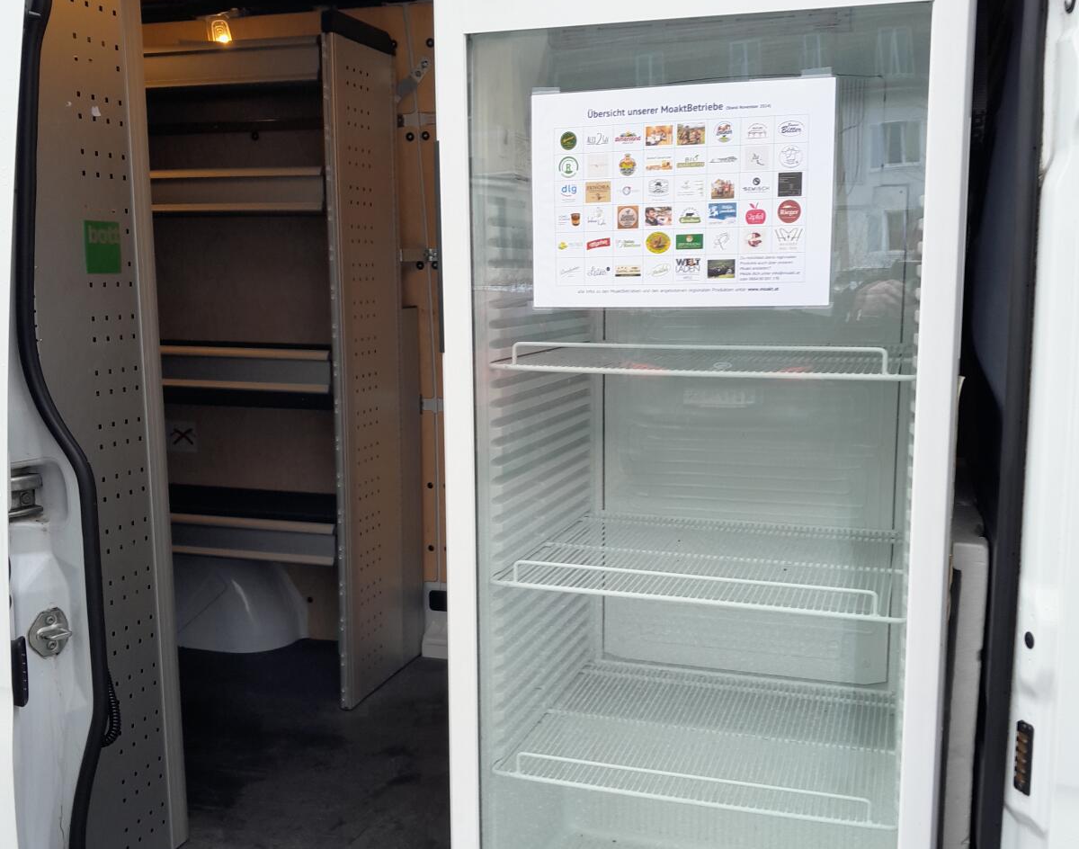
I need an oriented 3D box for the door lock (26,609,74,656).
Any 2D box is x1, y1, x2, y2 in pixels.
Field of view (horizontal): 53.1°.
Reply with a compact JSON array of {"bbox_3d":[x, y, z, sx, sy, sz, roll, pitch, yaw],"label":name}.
[{"bbox_3d":[-0.731,0.312,1.618,0.034,0.071,0.061,7,11,41],"label":"door lock"}]

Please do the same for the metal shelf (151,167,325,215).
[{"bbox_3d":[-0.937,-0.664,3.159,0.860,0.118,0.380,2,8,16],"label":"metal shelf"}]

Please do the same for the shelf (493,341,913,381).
[{"bbox_3d":[0.301,-0.130,1.862,0.640,0.047,0.500,2,8,16],"label":"shelf"}]

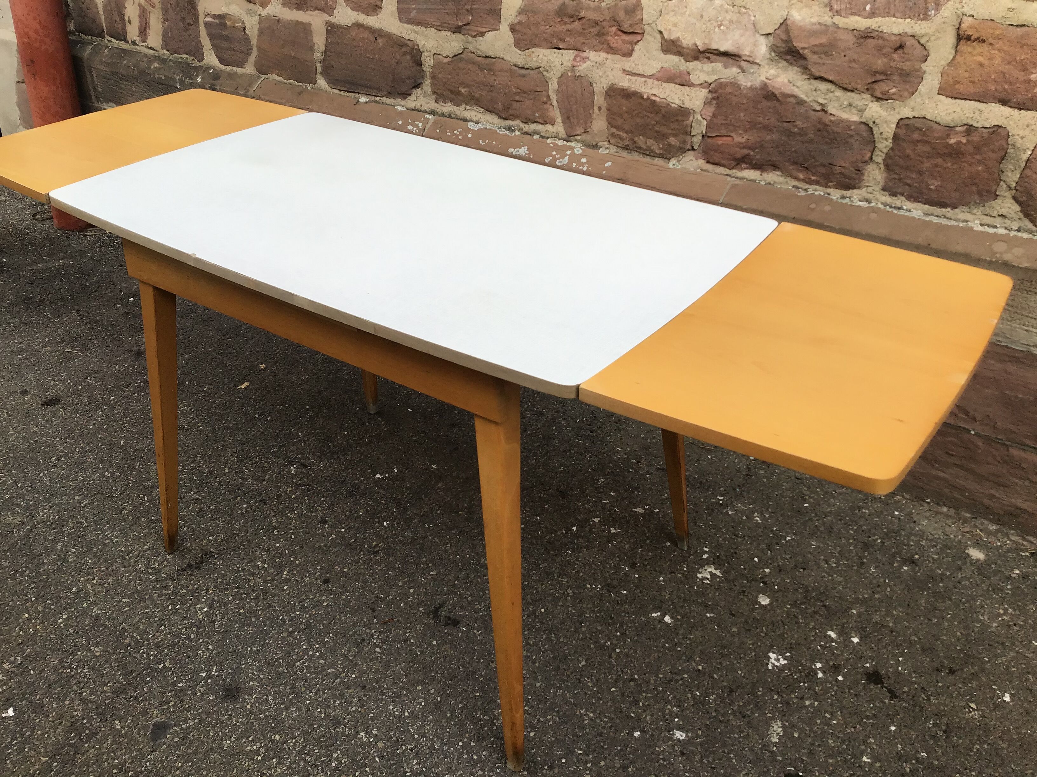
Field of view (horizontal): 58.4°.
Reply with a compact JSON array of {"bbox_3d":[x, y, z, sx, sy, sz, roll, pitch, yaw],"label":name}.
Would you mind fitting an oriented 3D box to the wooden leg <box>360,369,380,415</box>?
[{"bbox_3d":[-0.359,-0.195,2.183,0.050,0.697,0.050,27,46,24],"label":"wooden leg"}]

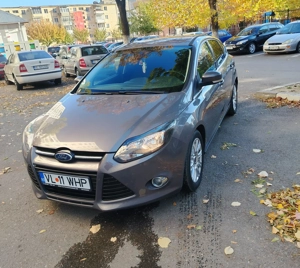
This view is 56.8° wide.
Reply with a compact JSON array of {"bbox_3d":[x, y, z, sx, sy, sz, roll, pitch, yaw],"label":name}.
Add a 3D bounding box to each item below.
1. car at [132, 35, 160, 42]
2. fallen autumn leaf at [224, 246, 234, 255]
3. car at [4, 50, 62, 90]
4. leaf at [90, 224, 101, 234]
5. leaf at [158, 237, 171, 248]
[{"bbox_3d":[-0.924,-9.063,28.068,4.300,1.470,1.770,-14,21,-22],"label":"car"},{"bbox_3d":[0.575,0.846,2.020,0.071,0.012,0.070,-13,21,-17],"label":"fallen autumn leaf"},{"bbox_3d":[-5.151,-2.827,11.888,1.750,1.430,4.500,-18,23,-30],"label":"car"},{"bbox_3d":[-0.474,0.824,2.405,0.084,0.012,0.118,-8,20,-5],"label":"leaf"},{"bbox_3d":[0.109,0.844,2.168,0.104,0.012,0.114,4,22,27],"label":"leaf"}]

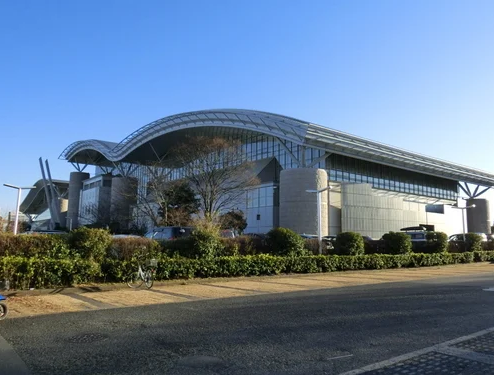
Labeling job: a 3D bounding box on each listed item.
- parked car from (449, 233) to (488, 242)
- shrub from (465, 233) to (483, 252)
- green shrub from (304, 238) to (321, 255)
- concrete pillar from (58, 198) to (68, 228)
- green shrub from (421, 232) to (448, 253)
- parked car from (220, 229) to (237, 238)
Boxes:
[{"bbox_3d":[26.845,6.319,51.000,1.750,1.600,4.500,7,-10,-39],"label":"parked car"},{"bbox_3d":[21.115,5.107,38.879,1.700,1.850,1.600,6,-10,-39],"label":"shrub"},{"bbox_3d":[4.022,3.736,25.722,1.200,1.200,1.100,6,-10,-39],"label":"green shrub"},{"bbox_3d":[-43.046,8.336,98.000,3.000,11.600,3.000,7,-11,-39],"label":"concrete pillar"},{"bbox_3d":[15.560,4.645,34.579,1.900,1.850,1.800,6,-10,-39],"label":"green shrub"},{"bbox_3d":[-2.332,3.450,25.782,1.550,1.600,3.600,6,-10,-39],"label":"parked car"}]

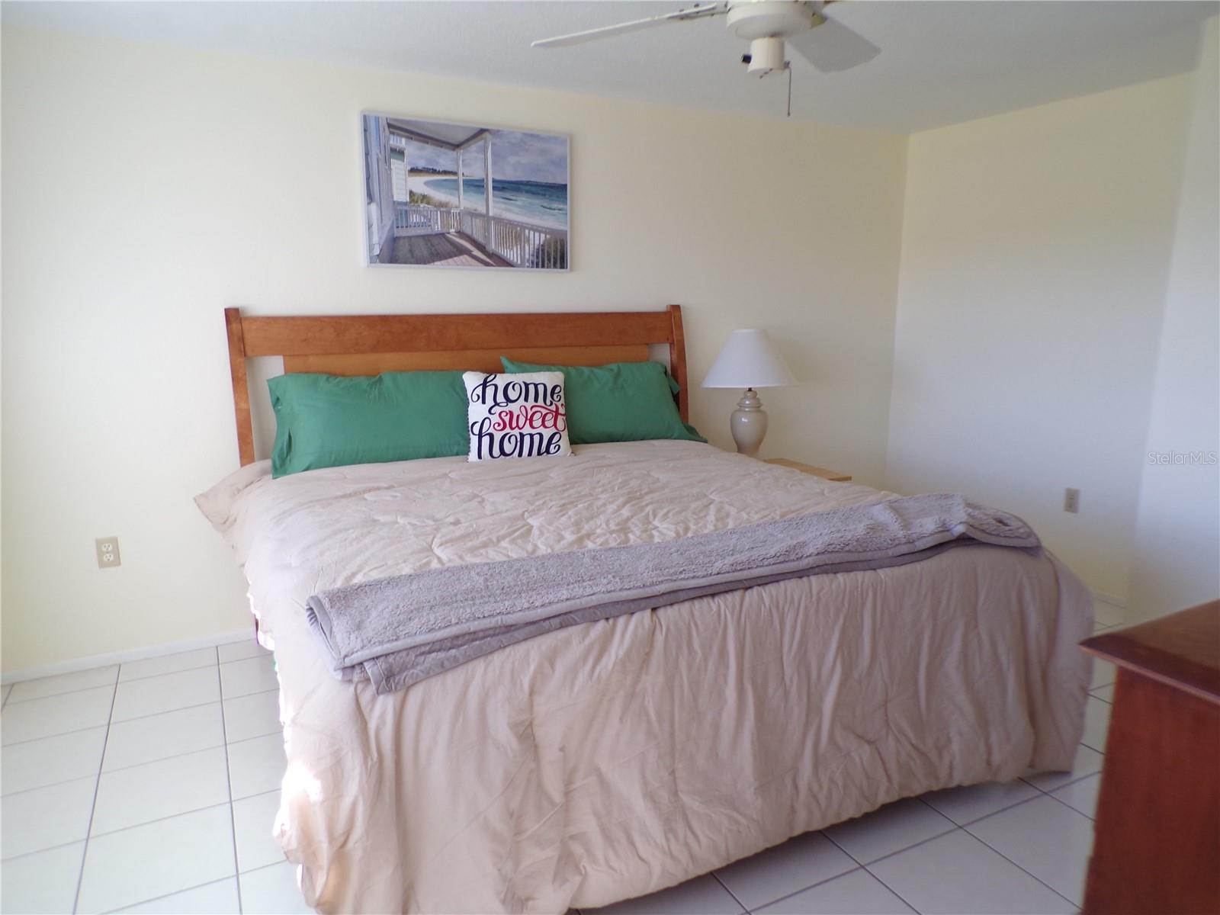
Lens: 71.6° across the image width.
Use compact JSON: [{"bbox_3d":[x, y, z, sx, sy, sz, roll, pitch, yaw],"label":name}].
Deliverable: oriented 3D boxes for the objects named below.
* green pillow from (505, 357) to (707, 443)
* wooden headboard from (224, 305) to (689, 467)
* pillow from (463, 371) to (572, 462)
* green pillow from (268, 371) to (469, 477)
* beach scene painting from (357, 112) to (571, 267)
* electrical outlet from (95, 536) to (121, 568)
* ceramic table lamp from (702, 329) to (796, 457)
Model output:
[{"bbox_3d":[-0.042,-0.247,3.773,0.880,0.400,0.170,-6,-16,-26],"label":"green pillow"},{"bbox_3d":[-0.539,0.015,3.768,2.034,1.358,0.130,-6,12,-26],"label":"wooden headboard"},{"bbox_3d":[-0.372,-0.164,3.418,0.420,0.390,0.130,-5,-11,-21],"label":"pillow"},{"bbox_3d":[-0.864,-0.174,3.358,0.870,0.400,0.170,-6,-16,-26],"label":"green pillow"},{"bbox_3d":[-0.590,-1.108,3.617,0.900,0.595,0.030,-6,12,-26],"label":"beach scene painting"},{"bbox_3d":[-1.906,0.363,3.216,0.071,0.115,0.008,-6,12,-26],"label":"electrical outlet"},{"bbox_3d":[0.669,-0.262,4.095,0.455,0.710,0.455,-1,10,0],"label":"ceramic table lamp"}]

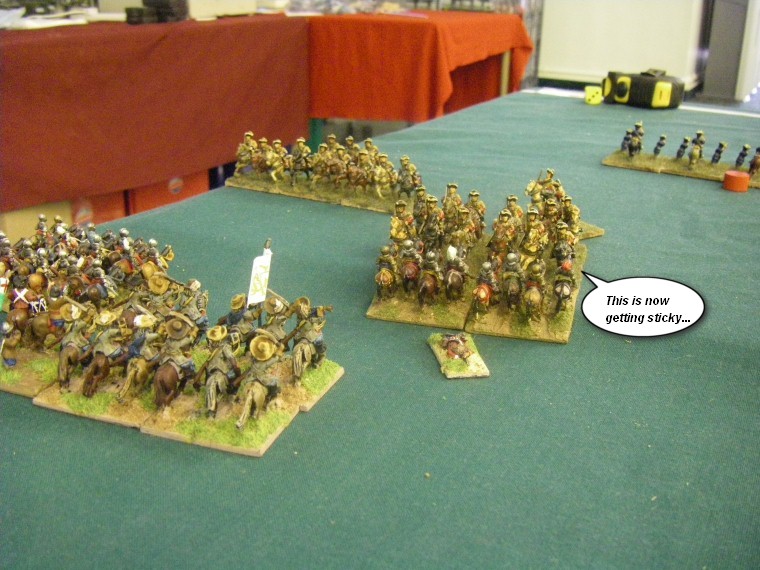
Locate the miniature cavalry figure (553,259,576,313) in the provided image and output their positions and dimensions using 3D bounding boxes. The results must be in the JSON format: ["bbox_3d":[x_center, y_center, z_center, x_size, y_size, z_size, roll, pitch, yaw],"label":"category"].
[{"bbox_3d":[0.074,-0.002,0.336,0.011,0.021,0.025,7,23,15],"label":"miniature cavalry figure"}]

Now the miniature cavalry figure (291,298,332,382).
[{"bbox_3d":[-0.023,0.016,0.282,0.013,0.025,0.025,6,23,13],"label":"miniature cavalry figure"}]

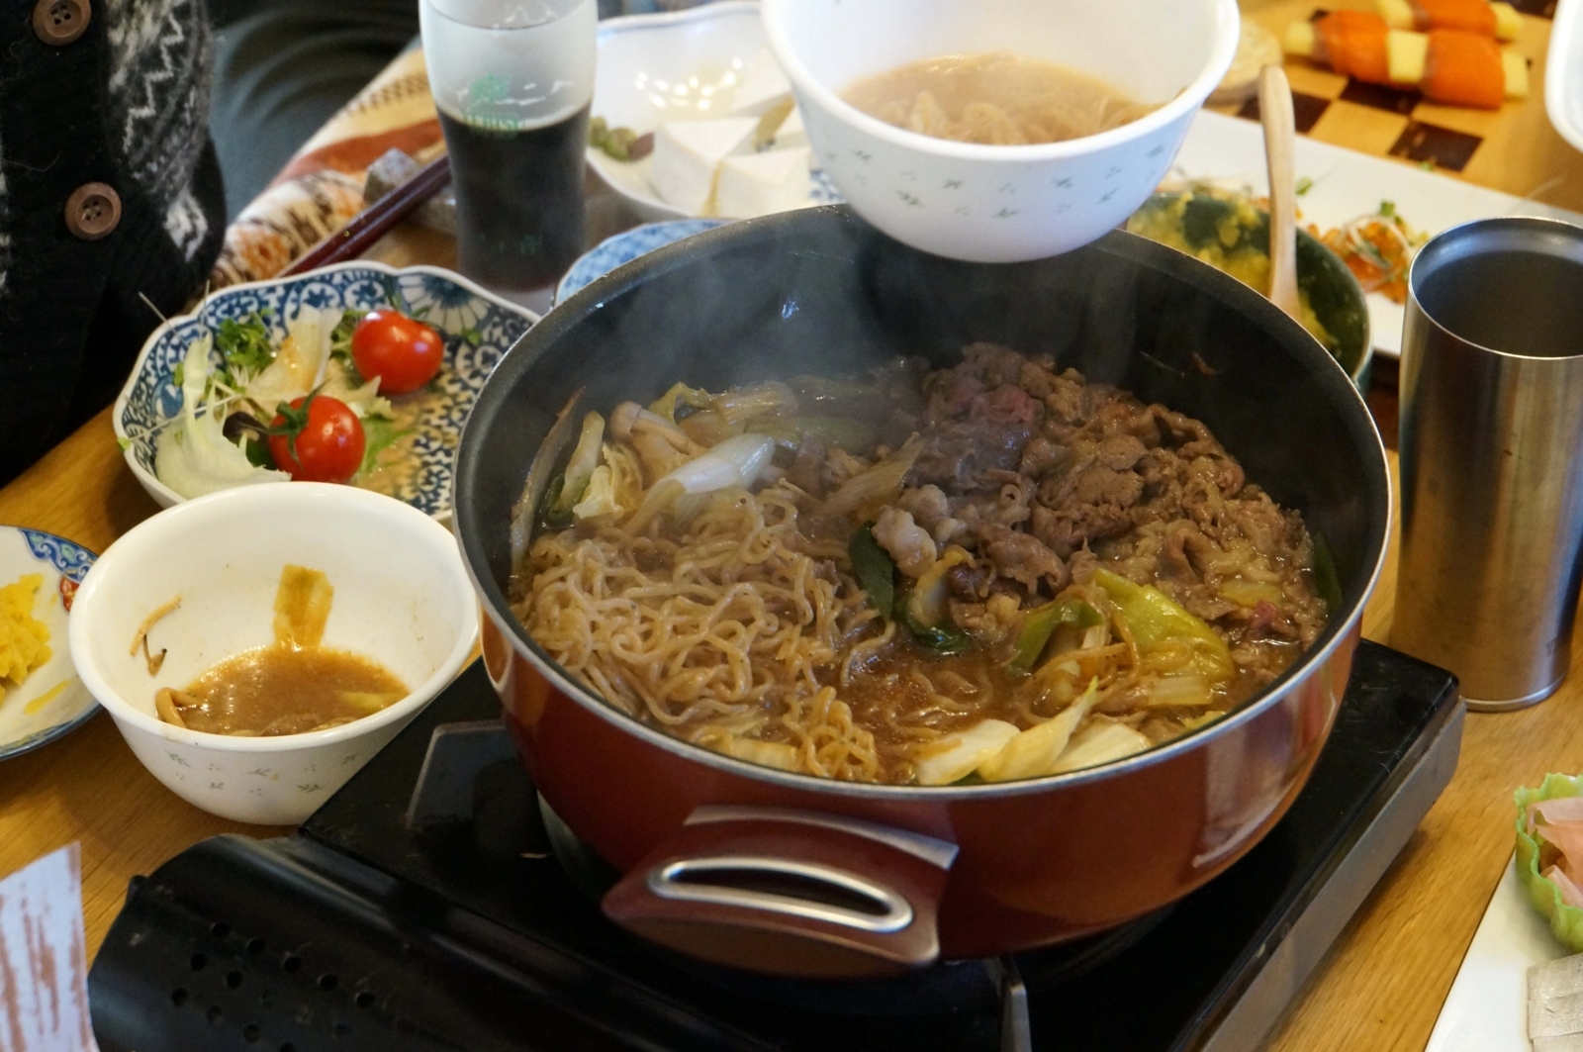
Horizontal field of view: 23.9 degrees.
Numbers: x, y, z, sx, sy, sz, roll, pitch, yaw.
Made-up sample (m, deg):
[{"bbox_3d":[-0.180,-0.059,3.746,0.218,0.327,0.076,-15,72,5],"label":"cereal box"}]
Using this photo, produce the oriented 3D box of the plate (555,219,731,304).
[{"bbox_3d":[-0.033,-0.072,1.390,0.112,0.025,0.112,0,40,0],"label":"plate"}]

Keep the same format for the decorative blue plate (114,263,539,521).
[{"bbox_3d":[-0.159,-0.032,1.335,0.160,0.040,0.160,-1,40,0],"label":"decorative blue plate"}]

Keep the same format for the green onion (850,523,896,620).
[{"bbox_3d":[0.027,0.016,1.129,0.014,0.016,0.037,-7,41,-8],"label":"green onion"}]

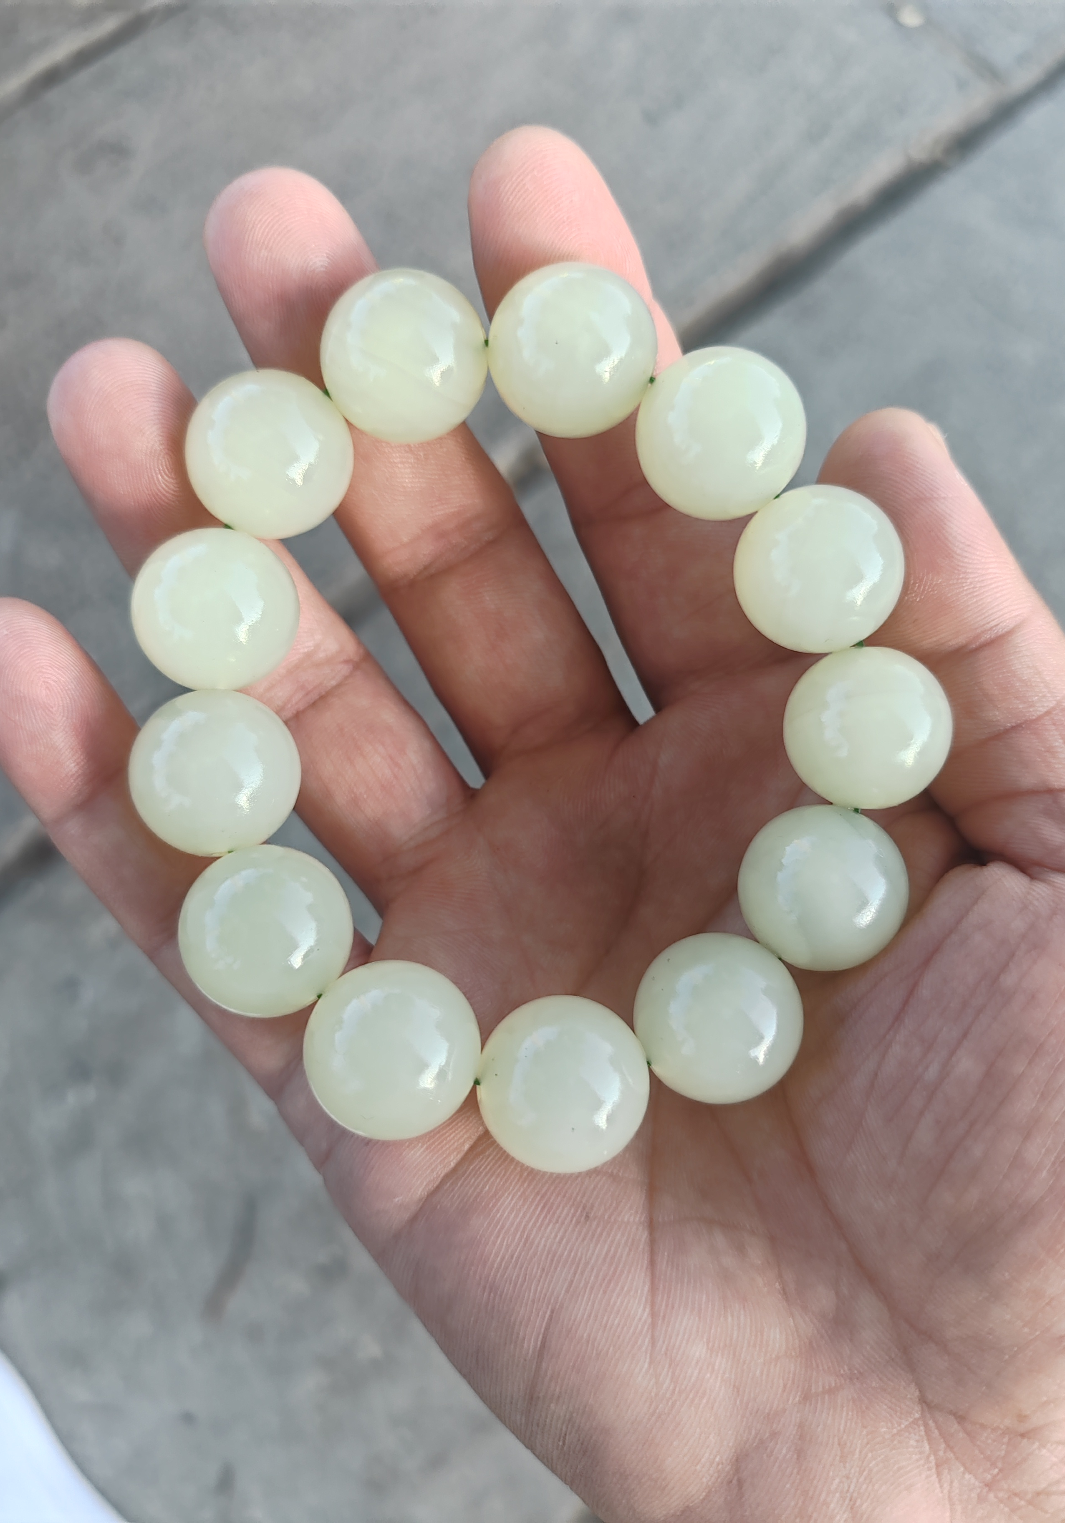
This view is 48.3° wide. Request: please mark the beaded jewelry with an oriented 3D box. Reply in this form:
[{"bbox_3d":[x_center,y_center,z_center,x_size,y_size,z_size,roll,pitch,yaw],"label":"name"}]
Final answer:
[{"bbox_3d":[0.000,-0.007,0.132,0.090,0.023,0.100,-20,87,-2],"label":"beaded jewelry"}]

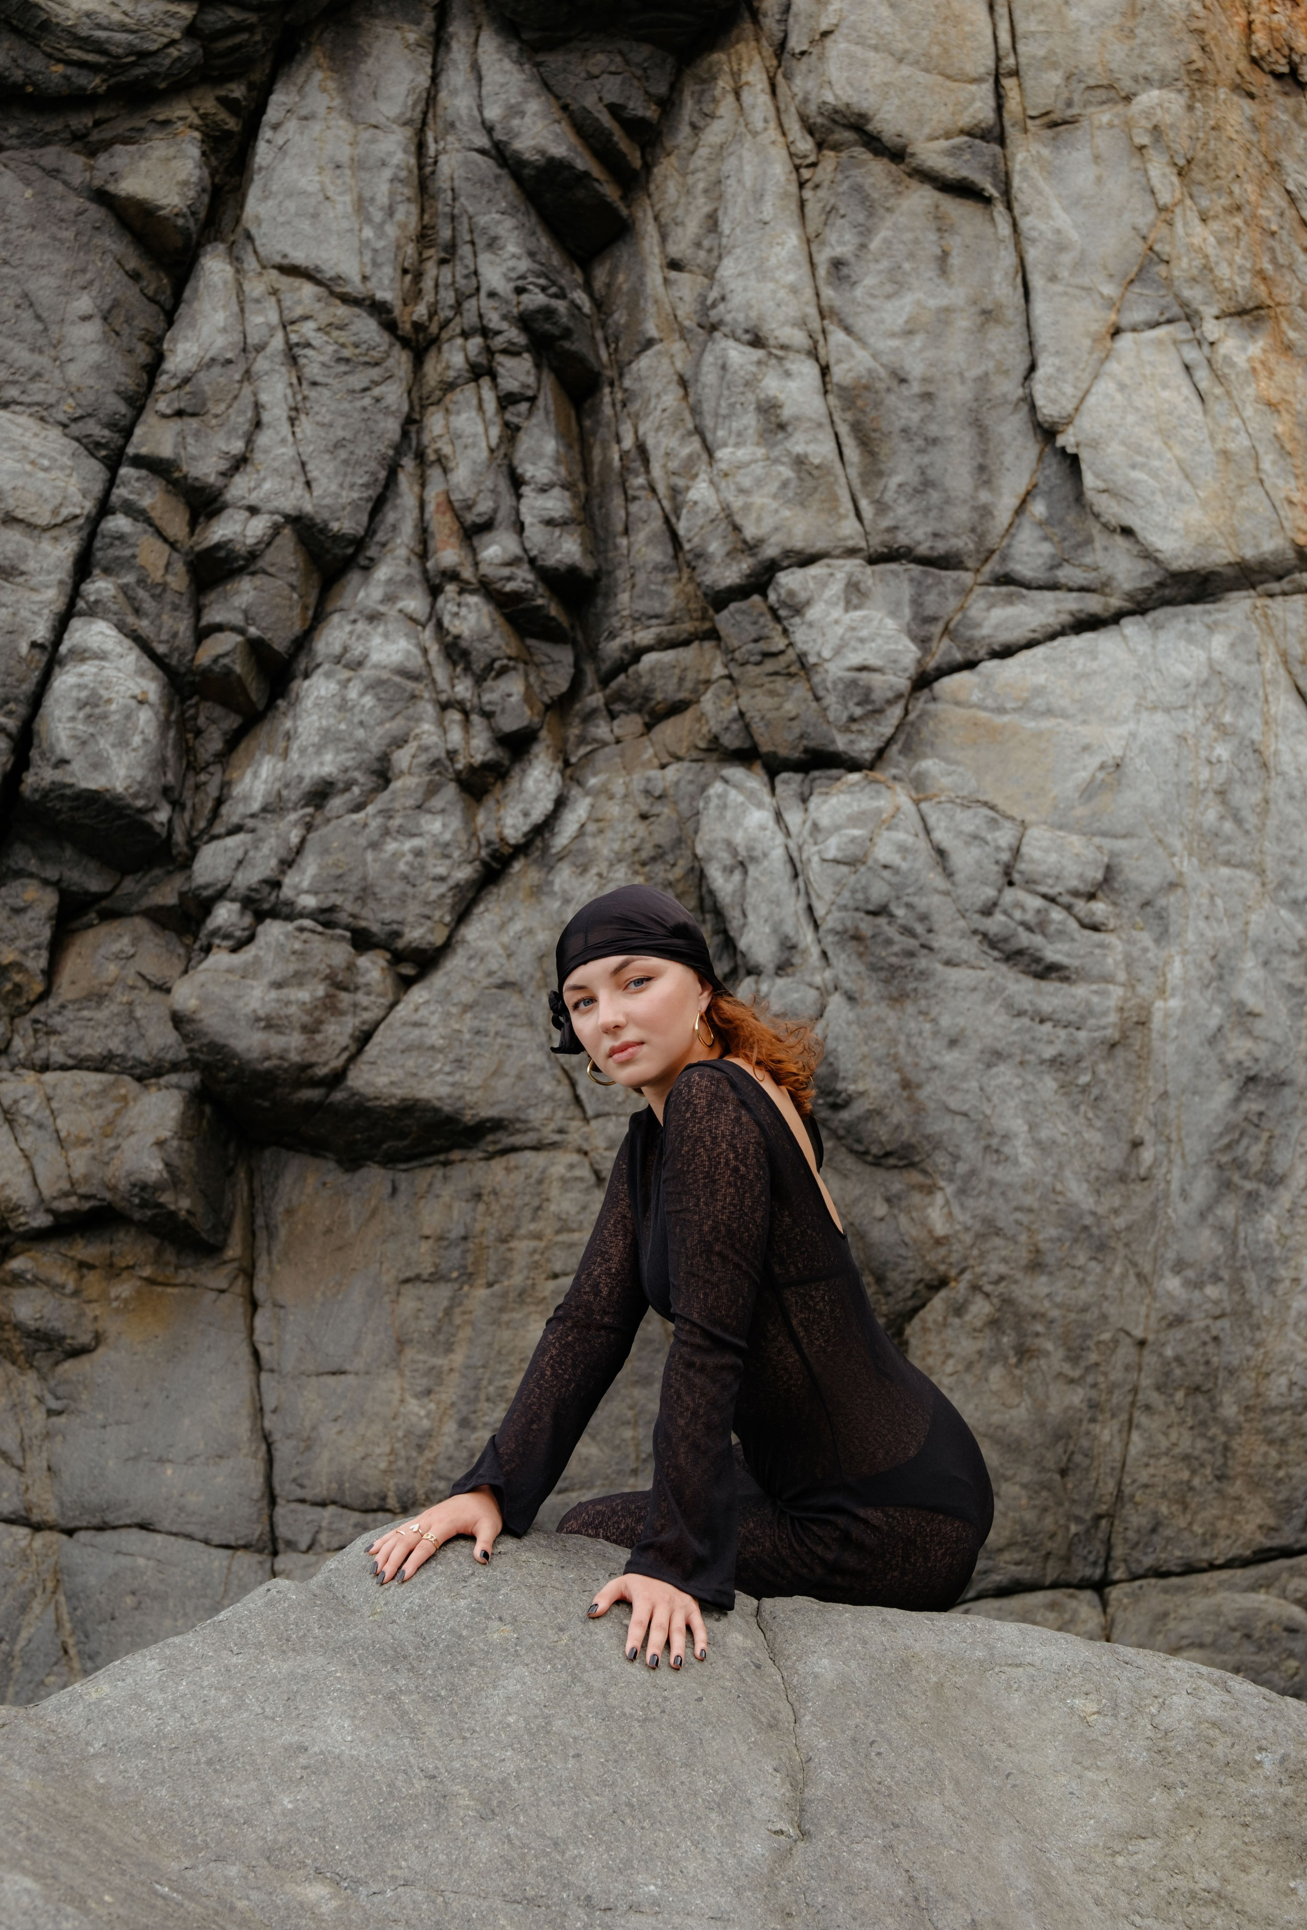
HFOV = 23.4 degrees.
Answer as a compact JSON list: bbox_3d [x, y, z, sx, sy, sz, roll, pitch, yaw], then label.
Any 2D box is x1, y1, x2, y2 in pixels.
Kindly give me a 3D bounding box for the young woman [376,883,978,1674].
[{"bbox_3d":[0.030,0.335,3.540,0.710,0.880,0.500,0,0,-14],"label":"young woman"}]

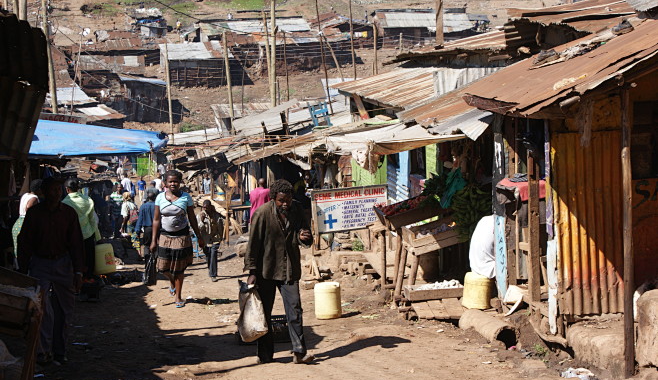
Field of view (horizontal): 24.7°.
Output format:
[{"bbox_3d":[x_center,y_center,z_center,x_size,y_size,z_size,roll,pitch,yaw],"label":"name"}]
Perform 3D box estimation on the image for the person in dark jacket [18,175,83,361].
[{"bbox_3d":[-2.608,0.766,14.100,0.620,1.750,0.380,-2,3,-11],"label":"person in dark jacket"}]

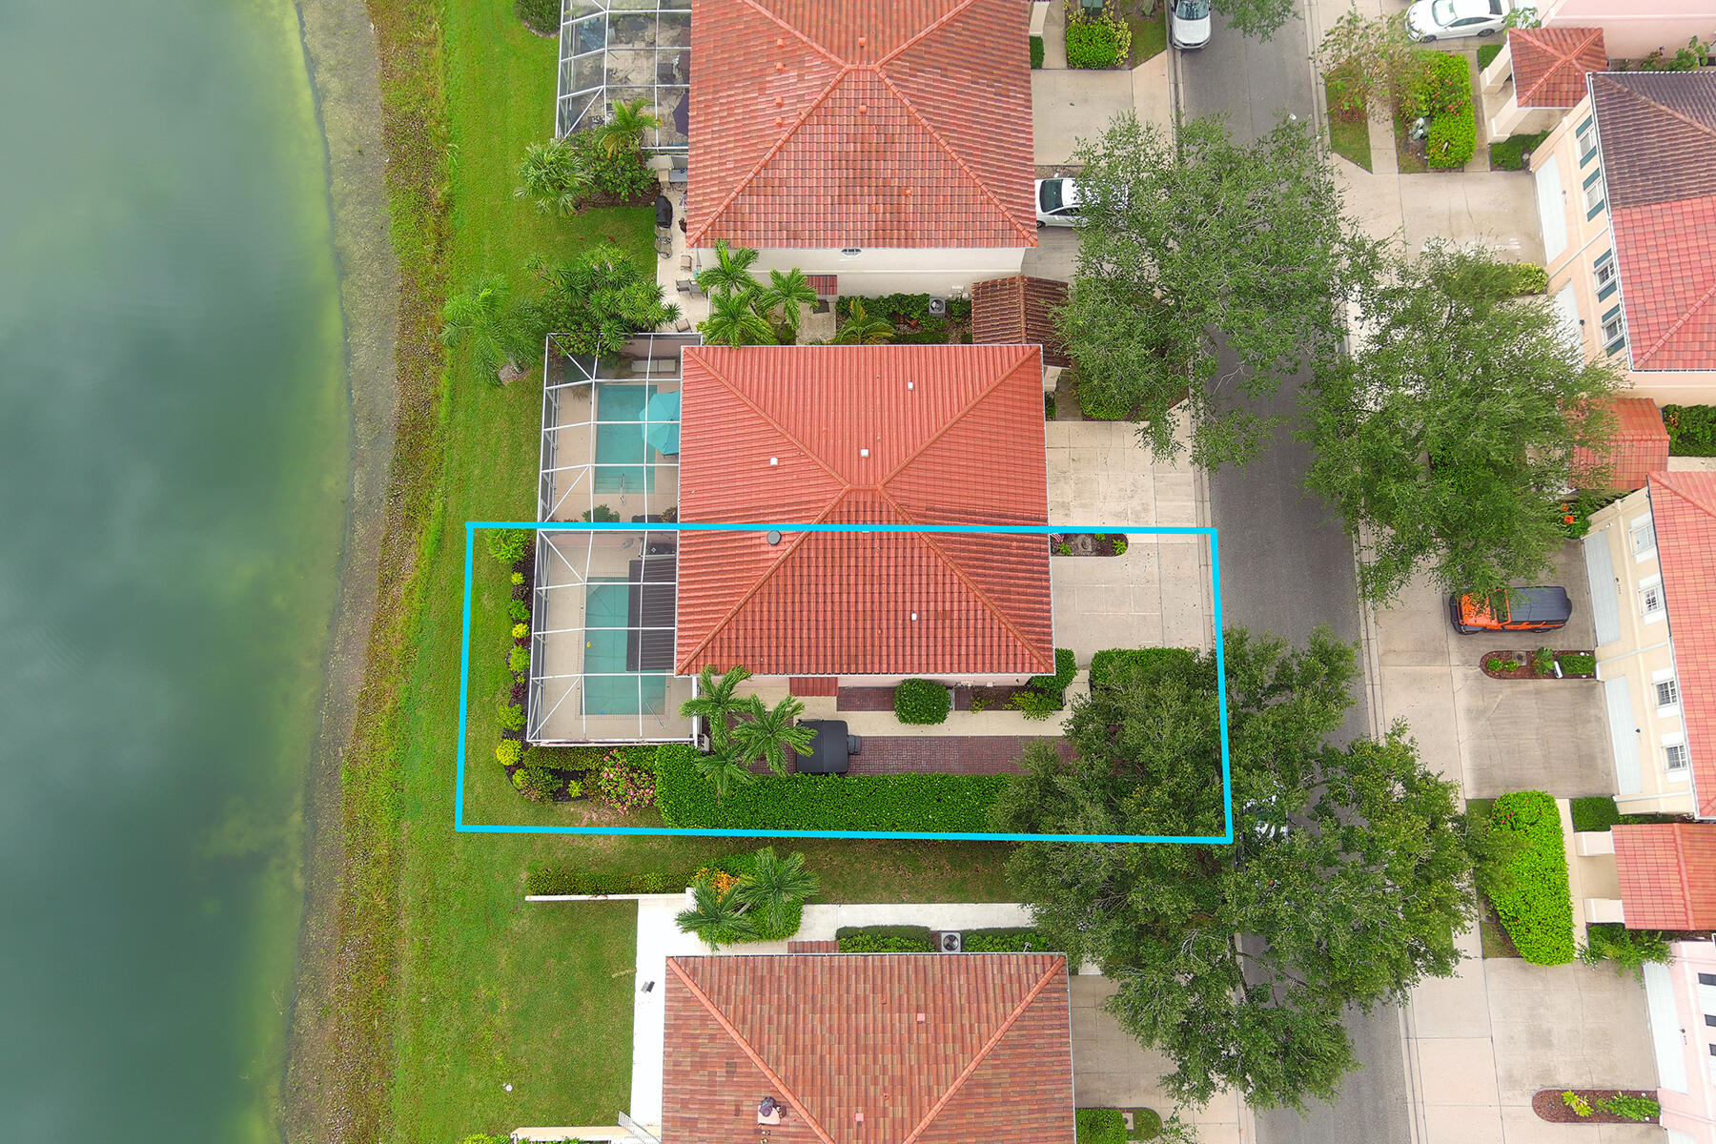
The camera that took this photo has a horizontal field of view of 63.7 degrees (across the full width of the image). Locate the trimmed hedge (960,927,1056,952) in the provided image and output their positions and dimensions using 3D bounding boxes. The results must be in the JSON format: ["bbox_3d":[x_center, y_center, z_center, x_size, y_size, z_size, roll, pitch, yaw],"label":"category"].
[{"bbox_3d":[6.013,14.626,54.653,3.747,1.000,1.105,0,77,0],"label":"trimmed hedge"}]

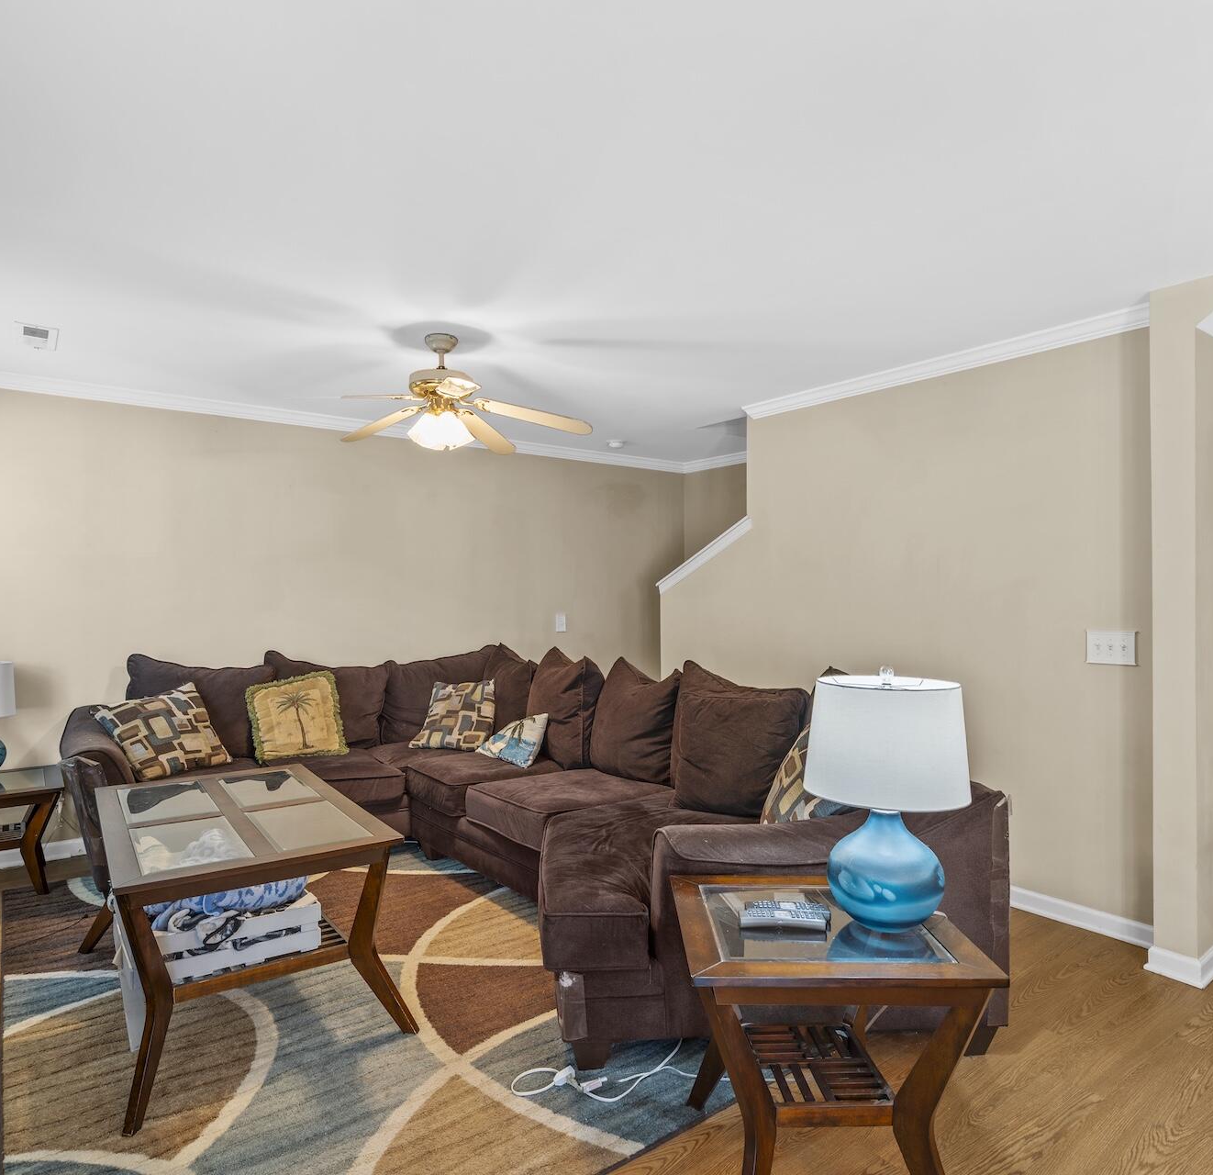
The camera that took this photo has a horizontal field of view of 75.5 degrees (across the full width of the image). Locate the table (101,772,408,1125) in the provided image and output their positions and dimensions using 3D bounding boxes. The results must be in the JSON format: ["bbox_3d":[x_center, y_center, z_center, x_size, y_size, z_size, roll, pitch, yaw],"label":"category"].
[{"bbox_3d":[-1.299,1.078,2.725,0.760,0.590,1.280,0,-1,-39],"label":"table"}]

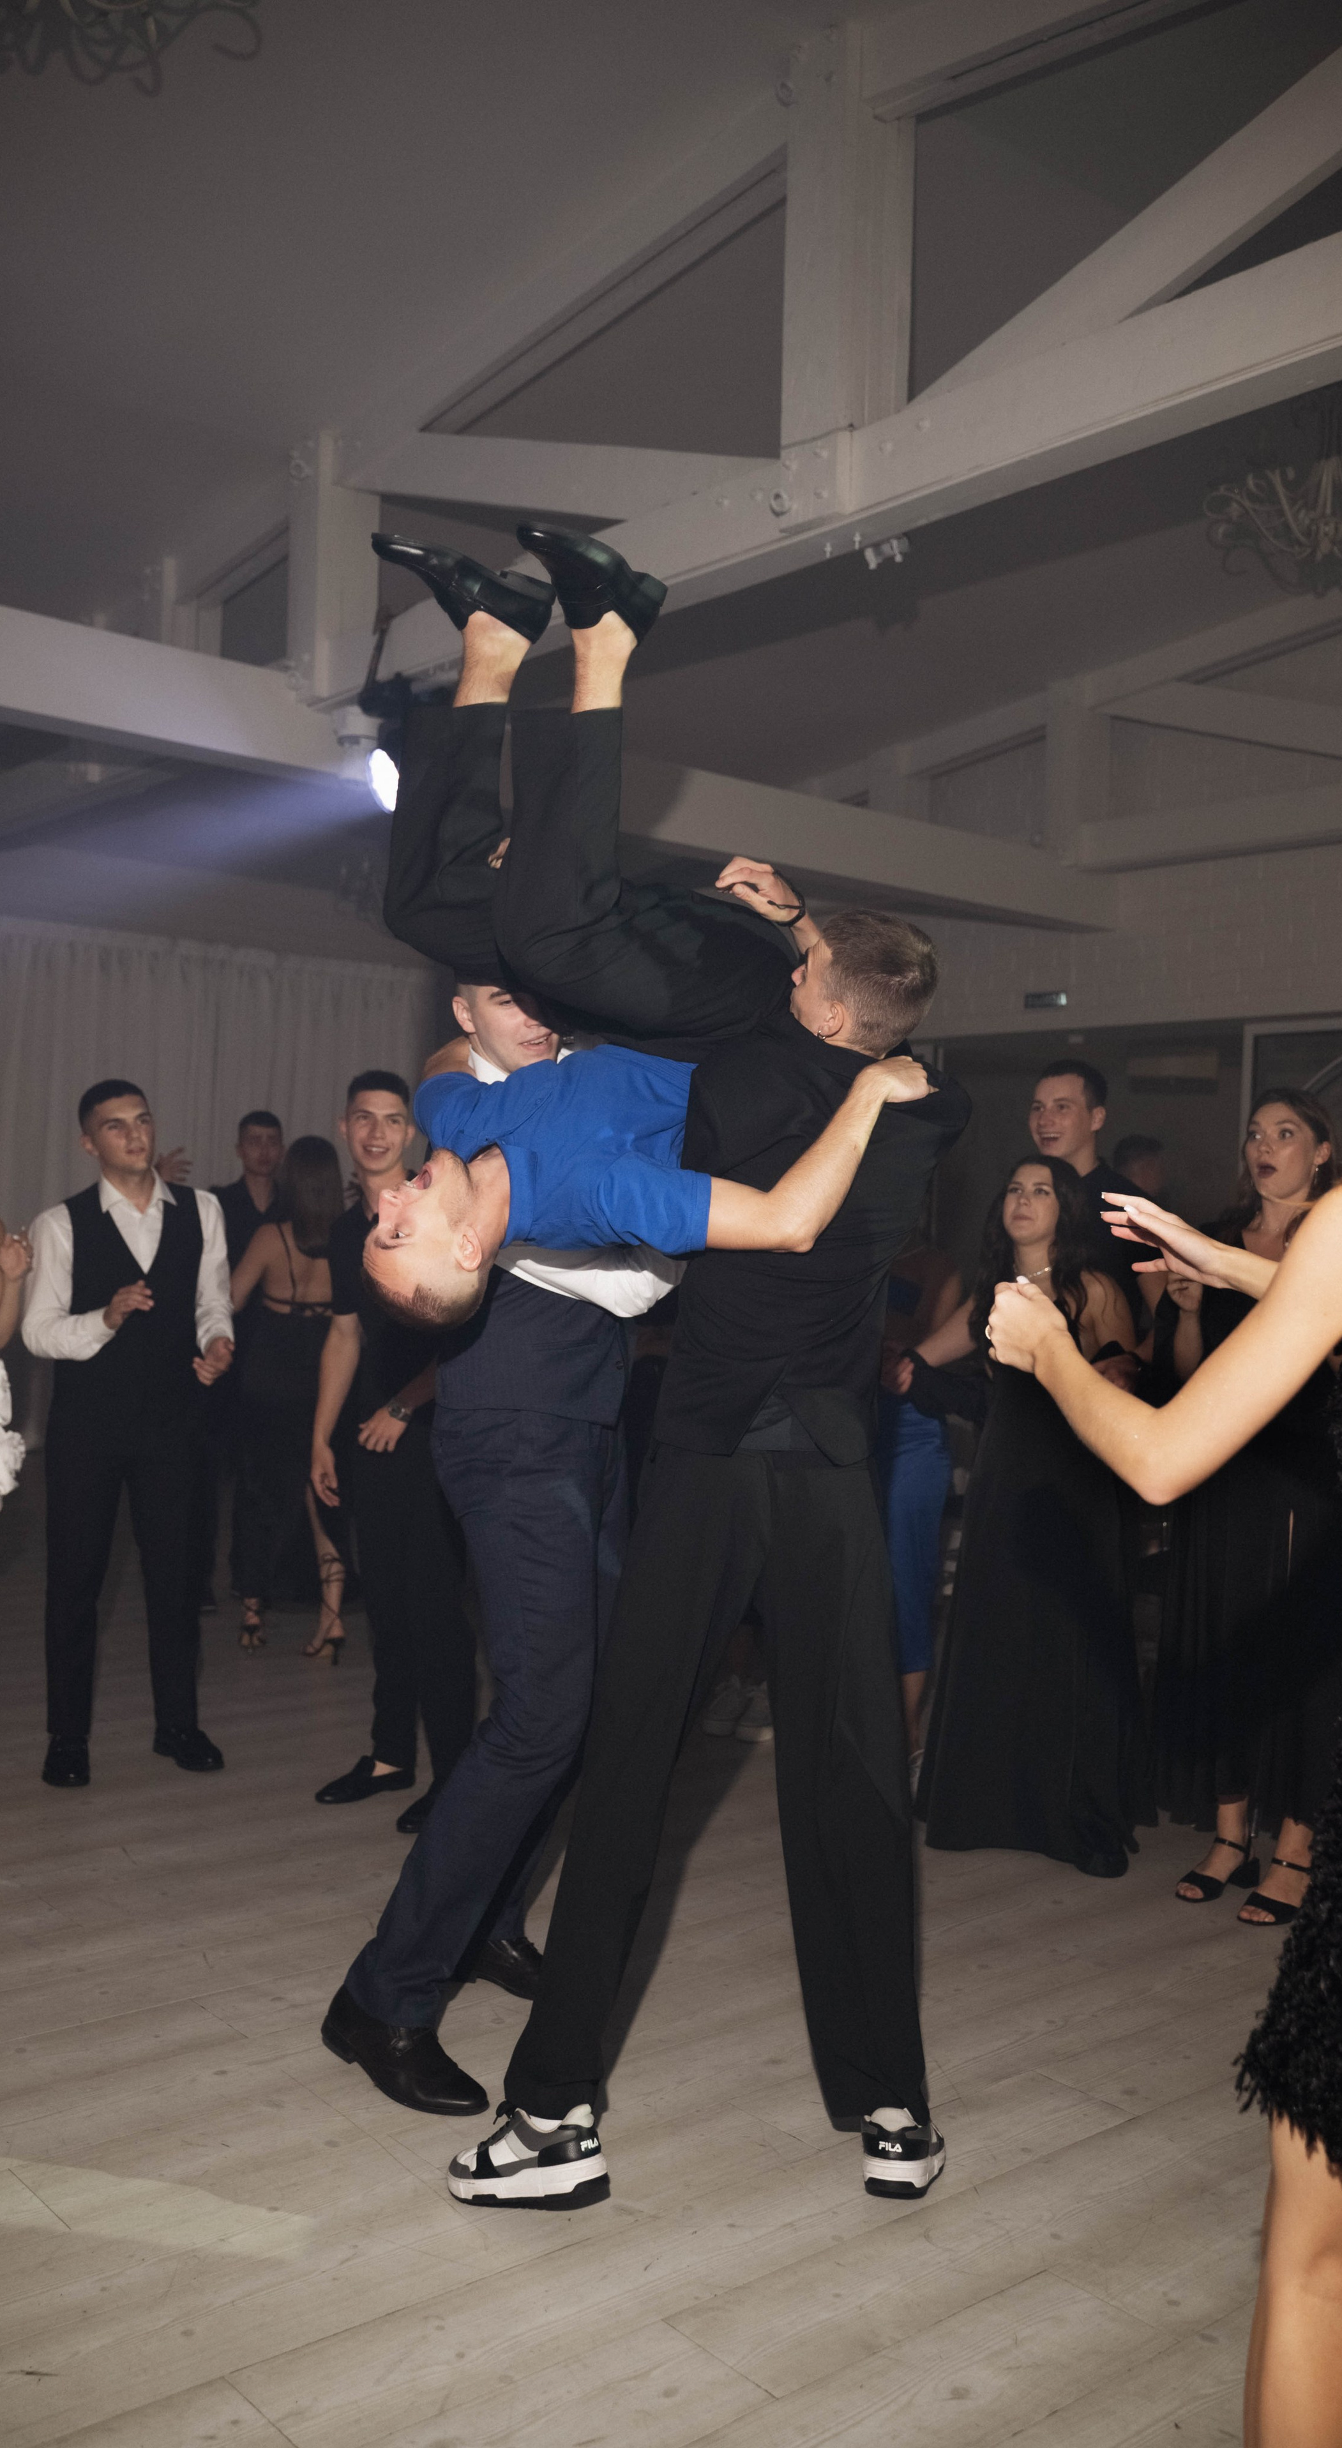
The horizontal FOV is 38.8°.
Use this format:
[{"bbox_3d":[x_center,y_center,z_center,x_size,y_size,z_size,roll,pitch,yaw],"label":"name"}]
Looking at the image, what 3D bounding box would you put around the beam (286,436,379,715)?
[{"bbox_3d":[-1.153,-2.197,6.468,0.218,0.895,0.198,2,0,-41],"label":"beam"}]

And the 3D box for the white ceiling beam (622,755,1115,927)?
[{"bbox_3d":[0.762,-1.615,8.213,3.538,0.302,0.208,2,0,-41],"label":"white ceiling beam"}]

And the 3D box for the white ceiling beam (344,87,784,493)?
[{"bbox_3d":[-0.348,-2.603,5.570,0.187,0.193,2.186,2,-8,-41],"label":"white ceiling beam"}]

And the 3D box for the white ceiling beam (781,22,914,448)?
[{"bbox_3d":[0.426,-2.368,4.658,0.208,1.040,0.208,2,0,-41],"label":"white ceiling beam"}]

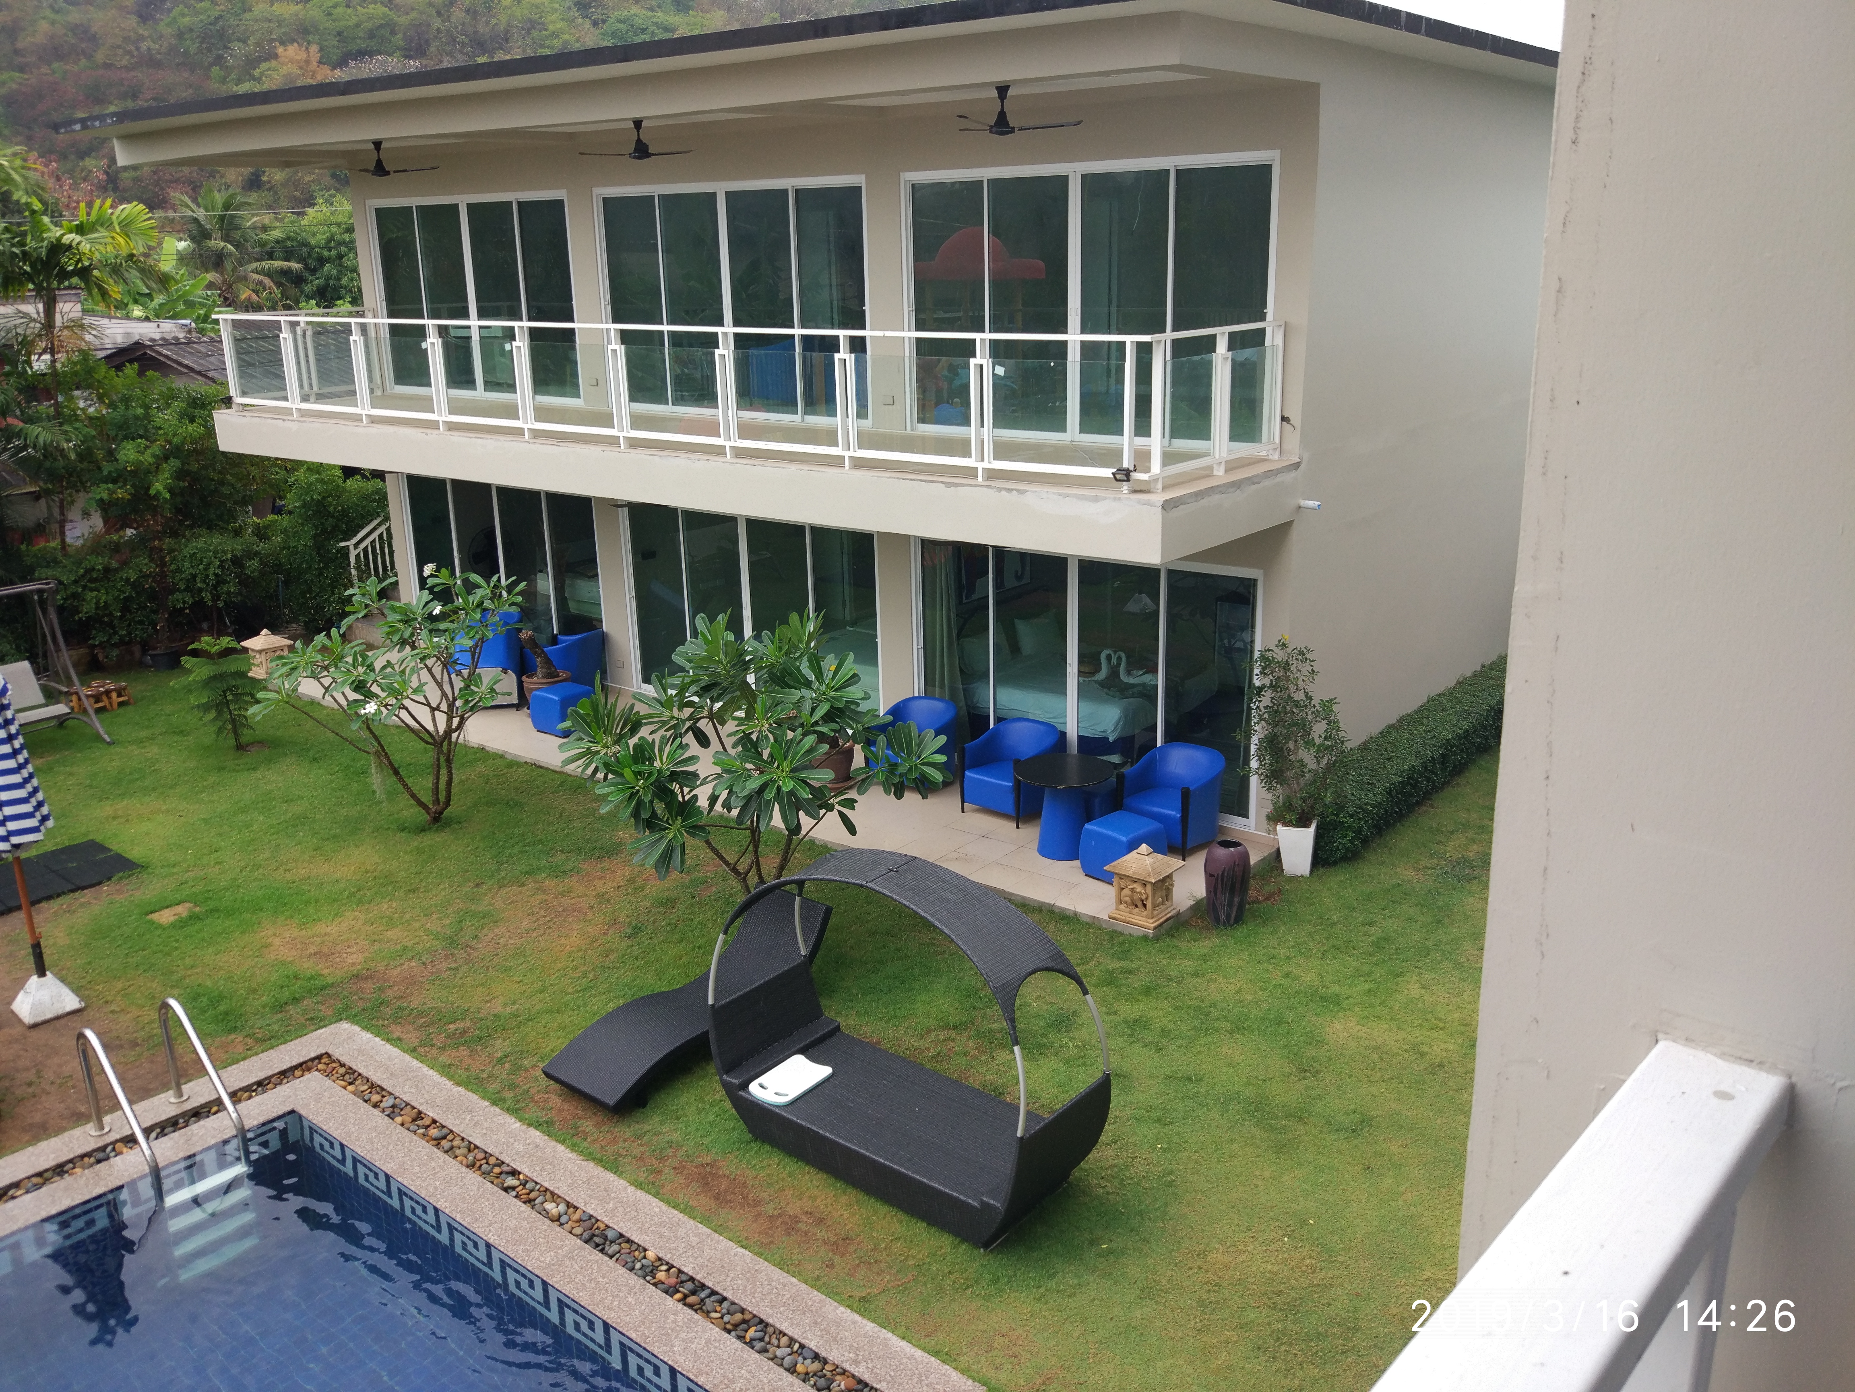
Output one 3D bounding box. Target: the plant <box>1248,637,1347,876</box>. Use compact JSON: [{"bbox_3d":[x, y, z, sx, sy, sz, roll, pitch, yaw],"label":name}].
[{"bbox_3d":[2.954,0.496,11.795,0.700,1.910,0.680,11,21,36],"label":"plant"}]

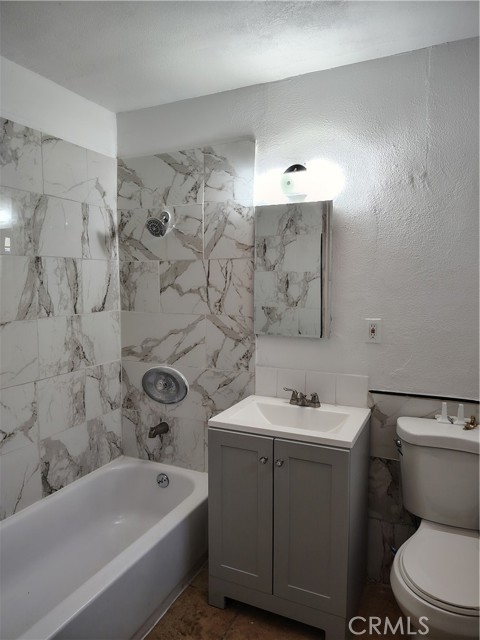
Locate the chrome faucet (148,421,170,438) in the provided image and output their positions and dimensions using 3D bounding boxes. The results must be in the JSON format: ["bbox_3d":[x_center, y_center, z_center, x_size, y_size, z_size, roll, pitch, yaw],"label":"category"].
[{"bbox_3d":[-0.470,0.644,2.578,0.064,0.068,0.125,2,5,25],"label":"chrome faucet"}]

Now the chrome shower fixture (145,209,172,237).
[{"bbox_3d":[-0.446,-0.533,2.458,0.107,0.156,0.145,2,5,25],"label":"chrome shower fixture"}]

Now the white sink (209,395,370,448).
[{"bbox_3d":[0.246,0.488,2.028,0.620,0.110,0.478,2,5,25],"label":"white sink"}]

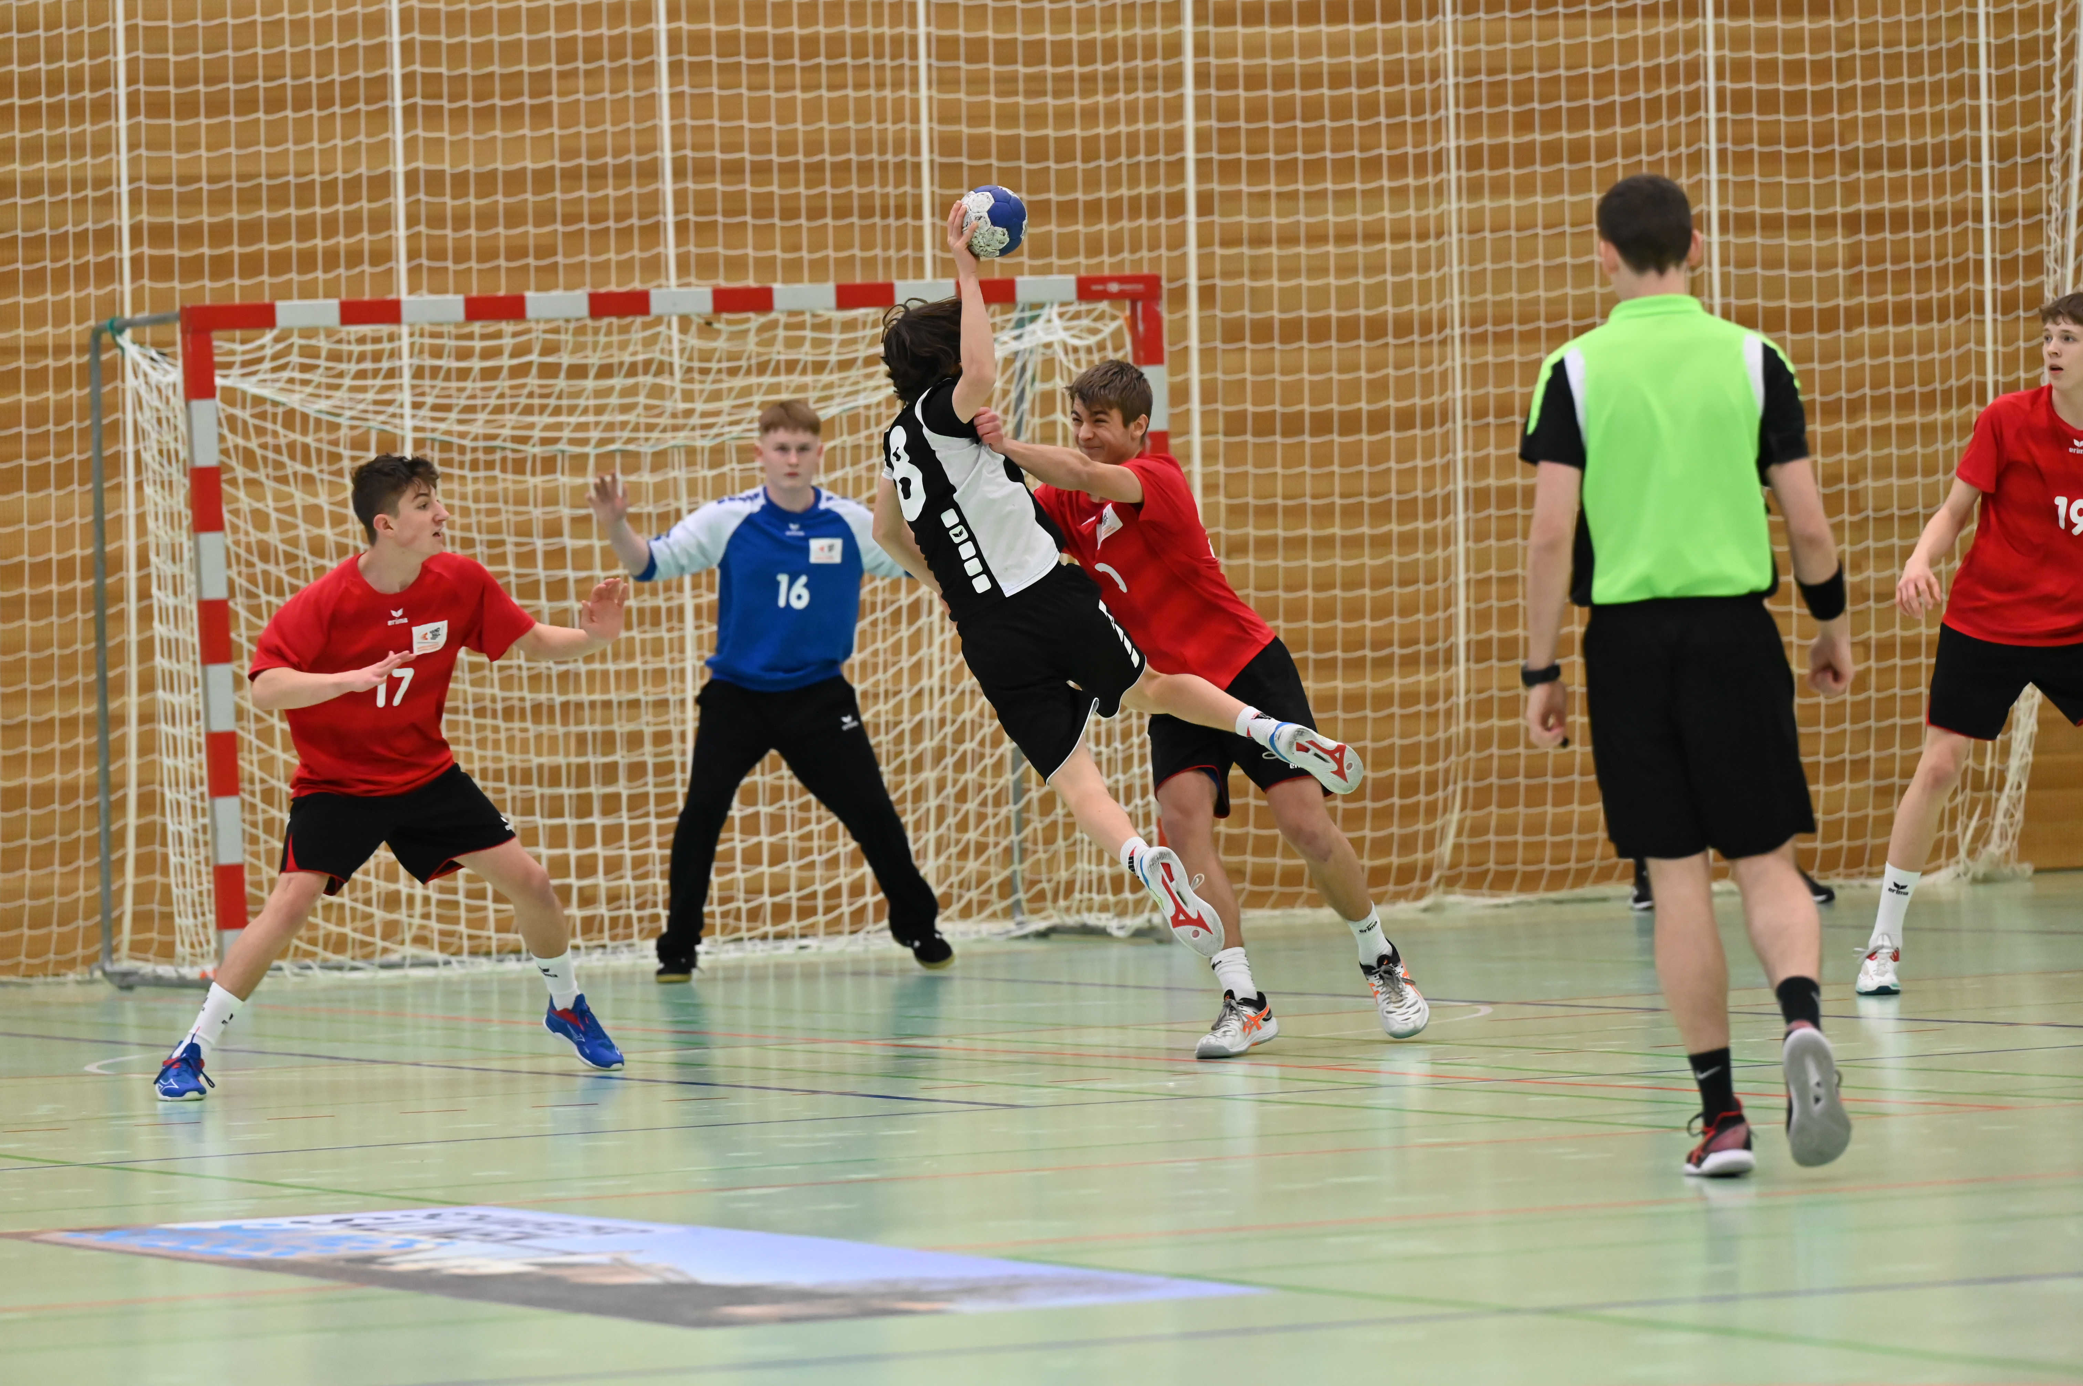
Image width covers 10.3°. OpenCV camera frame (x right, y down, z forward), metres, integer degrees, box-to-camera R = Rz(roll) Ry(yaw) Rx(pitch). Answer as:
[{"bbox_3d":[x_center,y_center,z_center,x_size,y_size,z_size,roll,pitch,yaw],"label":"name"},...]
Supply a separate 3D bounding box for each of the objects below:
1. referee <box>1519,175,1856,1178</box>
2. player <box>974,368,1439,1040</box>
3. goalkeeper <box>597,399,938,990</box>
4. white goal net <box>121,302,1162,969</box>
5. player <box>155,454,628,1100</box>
[{"bbox_3d":[1.178,-0.031,21.000,0.590,1.820,0.520,-2,0,-6],"label":"referee"},{"bbox_3d":[0.385,0.042,27.500,1.000,1.620,0.620,-3,1,-44],"label":"player"},{"bbox_3d":[-0.785,-0.026,34.750,1.100,1.730,0.550,-2,0,-3],"label":"goalkeeper"},{"bbox_3d":[-1.060,-0.189,35.343,3.160,2.080,0.120,-3,1,-22],"label":"white goal net"},{"bbox_3d":[-1.559,0.167,27.700,1.060,1.530,0.650,-3,1,-26],"label":"player"}]

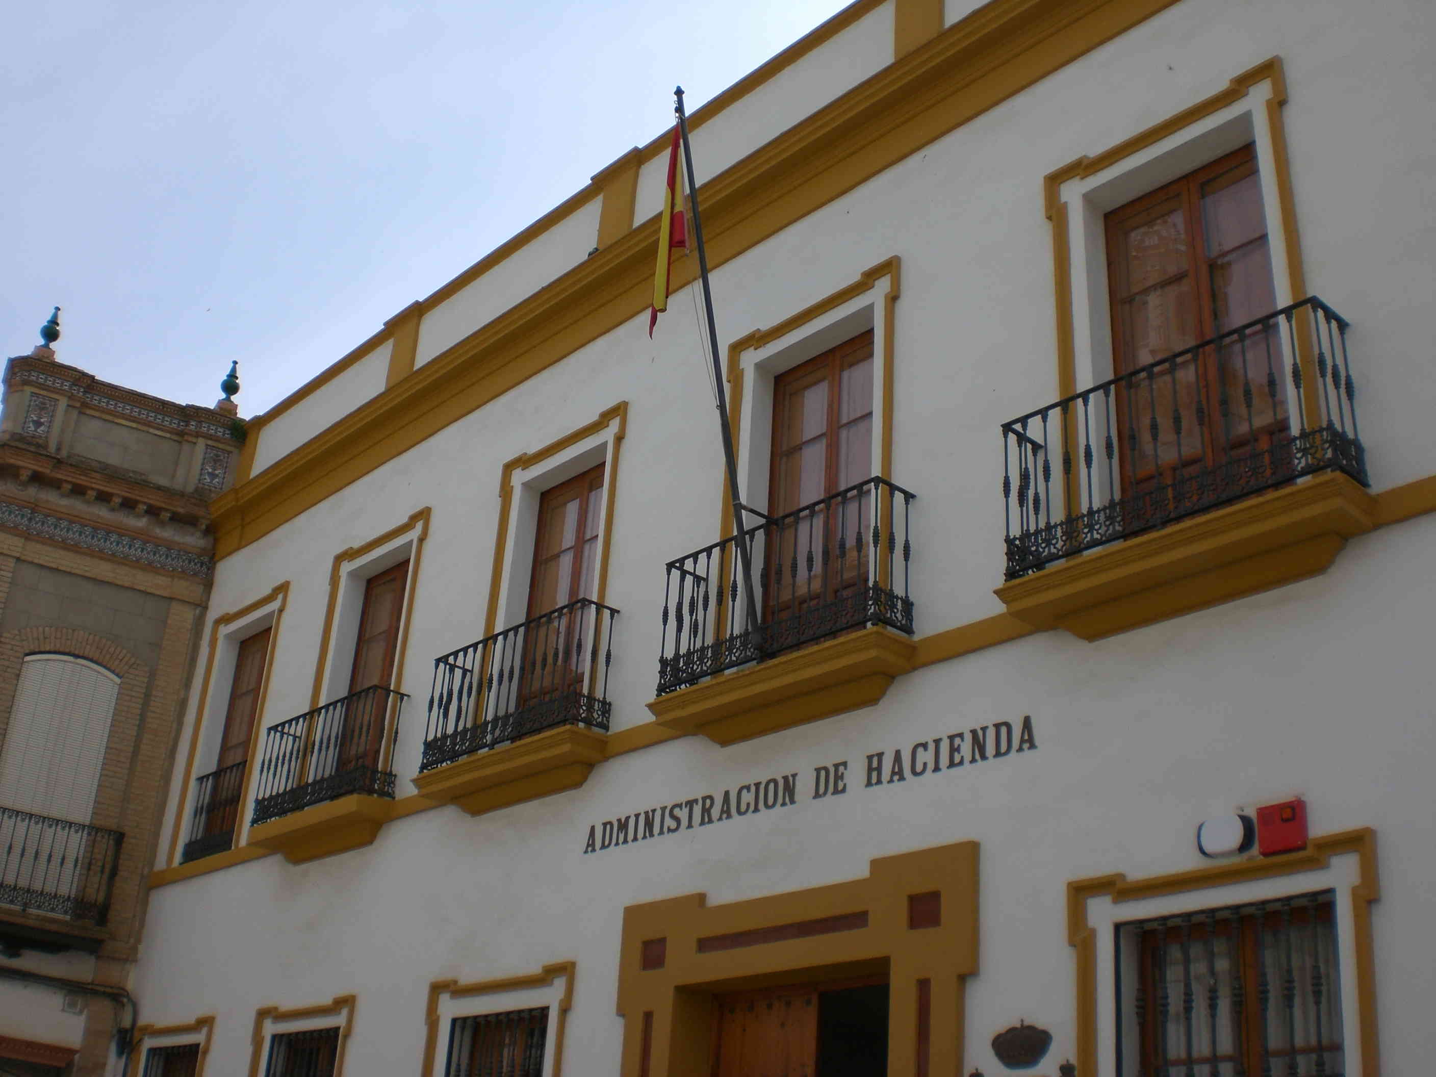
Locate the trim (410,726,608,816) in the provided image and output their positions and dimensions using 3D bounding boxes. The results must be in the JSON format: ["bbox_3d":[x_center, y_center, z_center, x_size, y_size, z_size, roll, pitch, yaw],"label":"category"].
[{"bbox_3d":[-1.707,1.897,12.593,0.426,0.341,2.151,23,-31,-37],"label":"trim"}]

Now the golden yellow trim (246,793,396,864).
[{"bbox_3d":[-3.733,2.736,14.660,0.398,0.334,2.059,23,-31,-37],"label":"golden yellow trim"}]

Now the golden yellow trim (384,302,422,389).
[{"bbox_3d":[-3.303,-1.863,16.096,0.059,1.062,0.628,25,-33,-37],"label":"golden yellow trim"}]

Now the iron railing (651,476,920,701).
[{"bbox_3d":[0.406,0.387,10.054,0.353,0.960,1.921,25,-33,-37],"label":"iron railing"}]

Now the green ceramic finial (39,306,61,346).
[{"bbox_3d":[-8.142,-2.578,19.254,0.238,0.588,0.238,18,-28,-29],"label":"green ceramic finial"}]

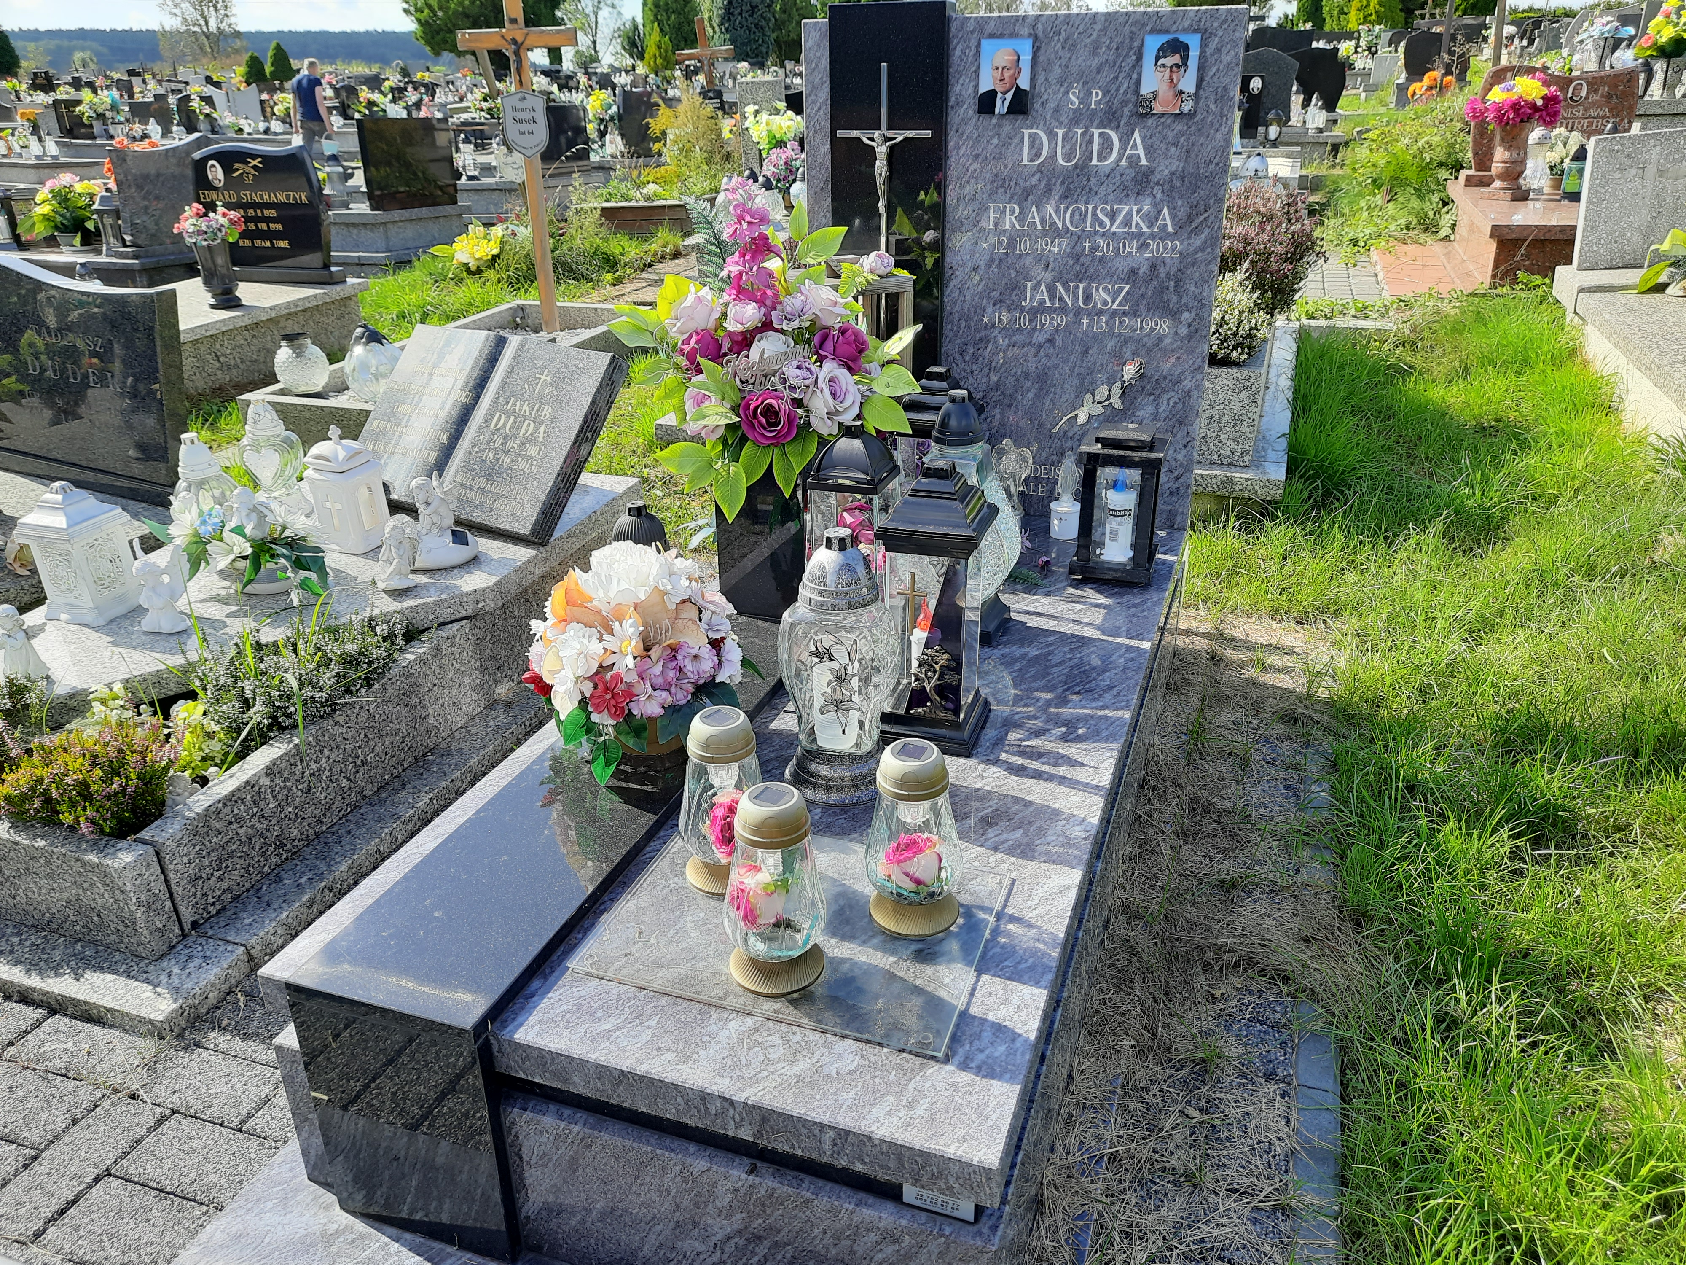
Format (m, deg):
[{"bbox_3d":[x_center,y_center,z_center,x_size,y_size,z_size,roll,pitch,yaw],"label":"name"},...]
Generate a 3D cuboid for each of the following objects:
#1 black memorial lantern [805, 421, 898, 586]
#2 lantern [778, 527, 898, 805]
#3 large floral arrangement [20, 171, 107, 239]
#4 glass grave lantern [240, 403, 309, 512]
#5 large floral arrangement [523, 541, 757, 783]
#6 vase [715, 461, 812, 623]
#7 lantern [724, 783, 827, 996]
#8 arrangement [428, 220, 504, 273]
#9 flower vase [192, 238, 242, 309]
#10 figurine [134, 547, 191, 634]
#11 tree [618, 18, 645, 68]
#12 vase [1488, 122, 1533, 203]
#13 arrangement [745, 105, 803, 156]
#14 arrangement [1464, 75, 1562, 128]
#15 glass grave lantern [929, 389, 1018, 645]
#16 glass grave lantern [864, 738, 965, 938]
[{"bbox_3d":[0.019,-0.120,1.823,0.115,0.380,0.115,8,26,18],"label":"black memorial lantern"},{"bbox_3d":[-0.013,0.040,1.683,0.170,0.376,0.170,0,25,0],"label":"lantern"},{"bbox_3d":[-3.721,-2.027,5.800,0.420,0.320,0.360,-6,25,-11],"label":"large floral arrangement"},{"bbox_3d":[-1.319,-0.404,2.809,0.125,0.260,0.090,0,25,2],"label":"glass grave lantern"},{"bbox_3d":[-0.295,0.021,1.764,0.330,0.290,0.310,0,25,0],"label":"large floral arrangement"},{"bbox_3d":[-0.115,-0.184,2.059,0.160,0.290,0.130,8,26,18],"label":"vase"},{"bbox_3d":[-0.067,0.247,1.196,0.100,0.199,0.100,-1,25,0],"label":"lantern"},{"bbox_3d":[-2.288,-2.322,7.335,0.440,0.310,0.360,-7,25,-14],"label":"arrangement"},{"bbox_3d":[-2.795,-1.610,5.440,0.155,0.290,0.155,4,25,10],"label":"flower vase"},{"bbox_3d":[-1.227,-0.081,2.182,0.100,0.143,0.080,3,25,8],"label":"figurine"},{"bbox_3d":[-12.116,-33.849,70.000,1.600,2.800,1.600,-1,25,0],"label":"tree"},{"bbox_3d":[3.483,-2.460,6.320,0.165,0.385,0.165,-12,27,-23],"label":"vase"},{"bbox_3d":[-0.430,-3.120,7.571,0.380,0.330,0.310,-1,25,0],"label":"arrangement"},{"bbox_3d":[3.135,-2.482,5.700,0.430,0.250,0.360,9,26,19],"label":"arrangement"},{"bbox_3d":[0.182,-0.189,1.932,0.199,0.386,0.124,8,26,18],"label":"glass grave lantern"},{"bbox_3d":[0.076,0.208,1.284,0.105,0.207,0.105,-1,25,0],"label":"glass grave lantern"}]

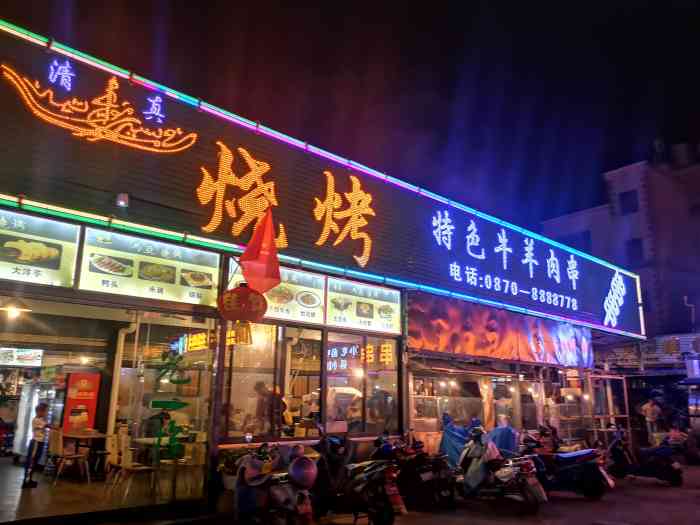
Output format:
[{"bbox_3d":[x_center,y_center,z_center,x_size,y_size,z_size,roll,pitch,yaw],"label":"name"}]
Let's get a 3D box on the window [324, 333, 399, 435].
[{"bbox_3d":[0.268,2.173,9.753,1.803,1.697,0.100,13,-18,-41],"label":"window"}]

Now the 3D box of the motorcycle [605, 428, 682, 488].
[{"bbox_3d":[5.968,3.945,11.389,0.680,1.080,1.800,6,-14,-18],"label":"motorcycle"}]

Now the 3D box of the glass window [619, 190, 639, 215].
[{"bbox_3d":[16.995,-3.636,33.228,0.150,1.380,1.200,11,-17,-36],"label":"glass window"}]

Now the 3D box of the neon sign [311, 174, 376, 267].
[{"bbox_3d":[-0.038,-0.761,9.660,1.458,1.577,0.100,13,-19,-41],"label":"neon sign"}]

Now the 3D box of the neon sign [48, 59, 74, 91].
[{"bbox_3d":[-3.627,-2.360,6.876,0.253,0.325,0.060,13,-18,-41],"label":"neon sign"}]

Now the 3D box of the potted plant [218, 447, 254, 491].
[{"bbox_3d":[-1.467,2.702,7.059,0.450,0.500,0.420,13,-19,-41],"label":"potted plant"}]

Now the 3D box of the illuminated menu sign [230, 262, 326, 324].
[{"bbox_3d":[-1.150,0.488,8.846,1.851,0.808,0.100,13,-18,-40],"label":"illuminated menu sign"}]

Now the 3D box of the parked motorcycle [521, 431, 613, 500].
[{"bbox_3d":[3.557,3.406,9.466,0.700,1.100,1.800,13,-19,-41],"label":"parked motorcycle"}]

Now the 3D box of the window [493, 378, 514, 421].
[{"bbox_3d":[3.595,3.206,12.775,0.861,0.933,0.080,13,-18,-41],"label":"window"}]

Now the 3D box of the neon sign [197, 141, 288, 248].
[{"bbox_3d":[-1.615,-1.016,8.467,1.545,1.349,0.080,13,-18,-41],"label":"neon sign"}]

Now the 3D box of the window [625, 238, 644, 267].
[{"bbox_3d":[16.933,-0.567,32.476,0.150,1.550,1.000,11,-17,-36],"label":"window"}]

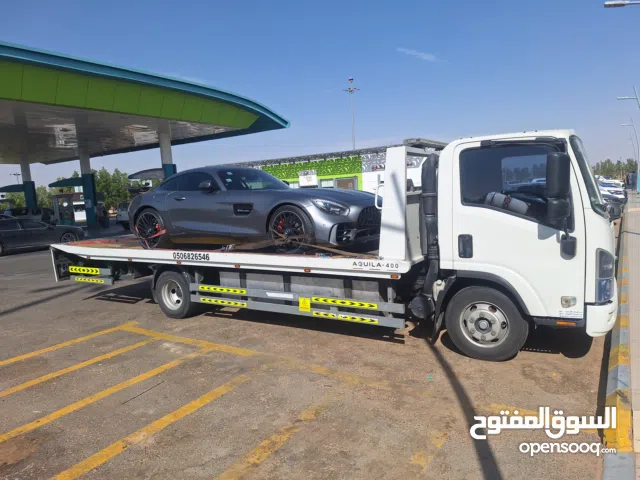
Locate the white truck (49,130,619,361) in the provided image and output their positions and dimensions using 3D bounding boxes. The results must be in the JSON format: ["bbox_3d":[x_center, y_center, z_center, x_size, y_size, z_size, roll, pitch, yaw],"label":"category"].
[{"bbox_3d":[-0.654,-0.068,6.553,8.570,2.320,2.280,1,7,31],"label":"white truck"}]

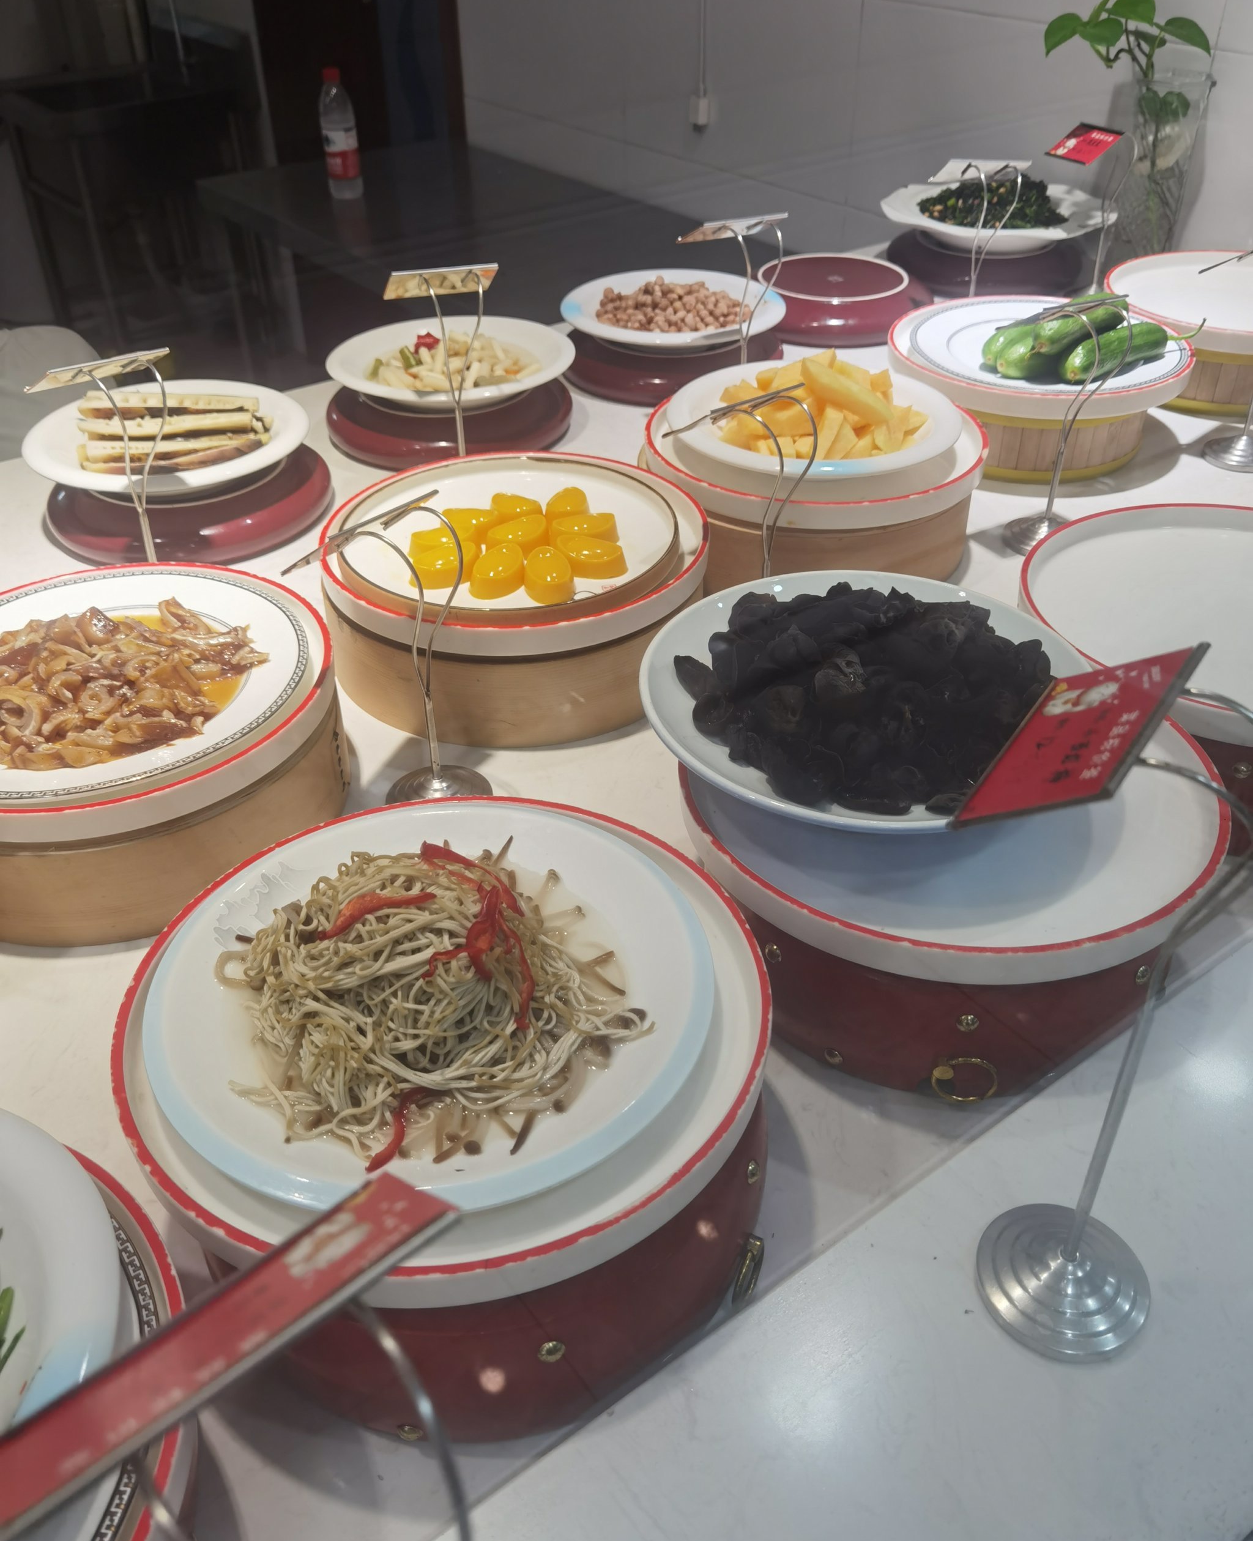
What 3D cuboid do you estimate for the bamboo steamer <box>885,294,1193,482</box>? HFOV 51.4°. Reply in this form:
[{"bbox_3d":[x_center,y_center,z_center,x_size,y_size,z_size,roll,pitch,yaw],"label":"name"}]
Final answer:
[{"bbox_3d":[0.413,-0.388,1.330,0.294,0.098,0.294,0,37,0],"label":"bamboo steamer"}]

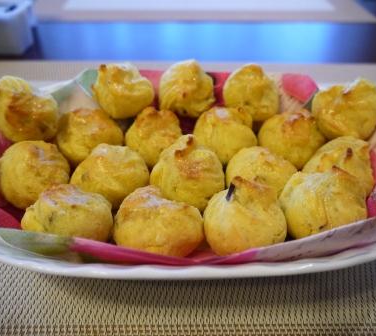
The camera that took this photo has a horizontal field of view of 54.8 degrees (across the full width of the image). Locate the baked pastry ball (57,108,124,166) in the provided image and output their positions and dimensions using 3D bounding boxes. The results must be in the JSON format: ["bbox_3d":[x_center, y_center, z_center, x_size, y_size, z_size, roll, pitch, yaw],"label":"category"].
[{"bbox_3d":[-0.068,-0.021,0.251,0.045,0.039,0.044,0,40,0],"label":"baked pastry ball"}]

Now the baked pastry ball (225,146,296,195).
[{"bbox_3d":[0.044,0.004,0.221,0.042,0.036,0.042,0,40,0],"label":"baked pastry ball"}]

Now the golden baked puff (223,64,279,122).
[{"bbox_3d":[0.050,-0.060,0.292,0.044,0.042,0.044,0,40,0],"label":"golden baked puff"}]

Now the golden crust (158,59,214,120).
[{"bbox_3d":[-0.001,-0.063,0.294,0.045,0.043,0.045,1,40,0],"label":"golden crust"}]

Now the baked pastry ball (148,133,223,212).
[{"bbox_3d":[0.000,0.003,0.218,0.044,0.043,0.044,1,40,0],"label":"baked pastry ball"}]

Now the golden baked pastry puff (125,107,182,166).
[{"bbox_3d":[-0.024,-0.020,0.249,0.042,0.042,0.042,1,40,0],"label":"golden baked pastry puff"}]

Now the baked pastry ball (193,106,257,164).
[{"bbox_3d":[0.025,-0.021,0.247,0.044,0.040,0.044,1,40,0],"label":"baked pastry ball"}]

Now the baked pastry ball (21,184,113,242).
[{"bbox_3d":[-0.065,0.026,0.195,0.047,0.037,0.046,0,40,0],"label":"baked pastry ball"}]

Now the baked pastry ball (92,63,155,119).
[{"bbox_3d":[-0.053,-0.063,0.296,0.049,0.043,0.048,0,40,0],"label":"baked pastry ball"}]

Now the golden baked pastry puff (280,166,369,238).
[{"bbox_3d":[0.074,0.020,0.200,0.049,0.036,0.045,1,40,0],"label":"golden baked pastry puff"}]

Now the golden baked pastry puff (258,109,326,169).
[{"bbox_3d":[0.072,-0.020,0.250,0.045,0.039,0.044,0,40,0],"label":"golden baked pastry puff"}]

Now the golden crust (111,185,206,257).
[{"bbox_3d":[-0.016,0.028,0.193,0.049,0.035,0.044,1,40,0],"label":"golden crust"}]

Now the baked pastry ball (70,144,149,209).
[{"bbox_3d":[-0.048,0.005,0.219,0.046,0.039,0.045,0,40,0],"label":"baked pastry ball"}]

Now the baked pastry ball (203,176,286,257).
[{"bbox_3d":[0.031,0.026,0.194,0.043,0.041,0.043,0,40,0],"label":"baked pastry ball"}]

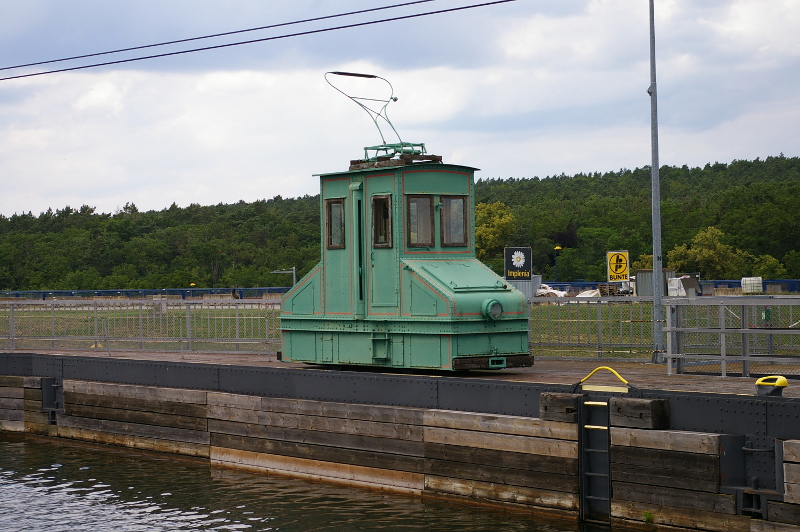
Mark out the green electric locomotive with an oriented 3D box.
[{"bbox_3d":[-0.051,-0.745,28.394,1.598,4.683,4.794,-1,0,-36],"label":"green electric locomotive"}]

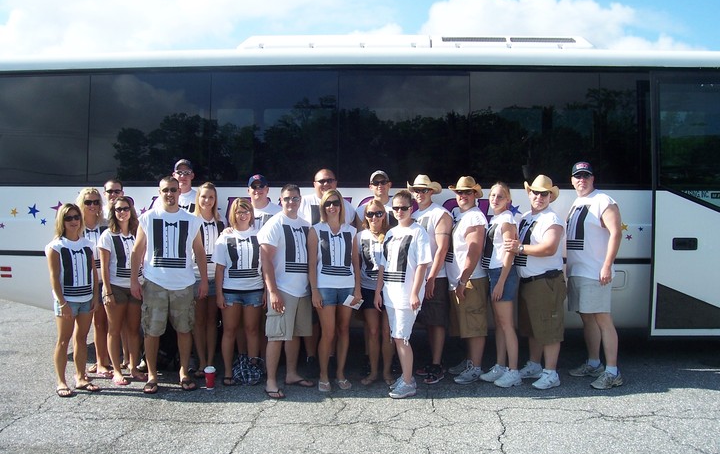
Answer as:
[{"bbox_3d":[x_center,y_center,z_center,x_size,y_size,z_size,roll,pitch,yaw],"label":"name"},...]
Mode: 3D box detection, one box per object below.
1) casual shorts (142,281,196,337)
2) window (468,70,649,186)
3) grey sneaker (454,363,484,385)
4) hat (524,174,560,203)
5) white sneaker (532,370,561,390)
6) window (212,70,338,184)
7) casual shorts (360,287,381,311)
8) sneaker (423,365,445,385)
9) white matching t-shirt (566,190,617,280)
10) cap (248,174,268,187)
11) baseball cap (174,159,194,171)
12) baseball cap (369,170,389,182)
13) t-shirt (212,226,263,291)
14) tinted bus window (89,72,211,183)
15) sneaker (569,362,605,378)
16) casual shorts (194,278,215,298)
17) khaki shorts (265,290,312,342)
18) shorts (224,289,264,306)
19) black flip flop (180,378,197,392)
[{"bbox_3d":[-1.615,0.669,5.950,0.450,0.530,0.300,0,2,-16],"label":"casual shorts"},{"bbox_3d":[1.980,-0.995,7.071,1.776,1.160,0.060,1,1,4],"label":"window"},{"bbox_3d":[0.968,1.299,6.250,0.115,0.125,0.305,2,2,34],"label":"grey sneaker"},{"bbox_3d":[1.591,-0.333,6.200,0.310,0.170,0.370,13,7,29],"label":"hat"},{"bbox_3d":[1.622,1.326,6.150,0.110,0.120,0.290,1,0,43],"label":"white sneaker"},{"bbox_3d":[-0.871,-1.031,7.257,1.306,1.170,0.060,1,1,4],"label":"window"},{"bbox_3d":[0.173,0.594,6.130,0.340,0.280,0.250,1,1,2],"label":"casual shorts"},{"bbox_3d":[0.656,1.308,6.270,0.110,0.120,0.295,1,2,22],"label":"sneaker"},{"bbox_3d":[2.067,0.067,6.300,0.360,0.790,0.540,0,0,-30],"label":"white matching t-shirt"},{"bbox_3d":[-0.957,-0.434,6.650,0.180,0.130,0.270,0,2,-5],"label":"cap"},{"bbox_3d":[-1.593,-0.556,6.420,0.180,0.130,0.260,0,1,-8],"label":"baseball cap"},{"bbox_3d":[0.177,-0.476,6.600,0.180,0.125,0.260,0,0,2],"label":"baseball cap"},{"bbox_3d":[-1.057,0.288,6.180,0.470,0.560,0.290,0,0,-10],"label":"t-shirt"},{"bbox_3d":[-2.186,-1.033,7.342,1.300,1.163,0.060,1,1,4],"label":"tinted bus window"},{"bbox_3d":[2.072,1.304,6.470,0.310,0.125,0.115,0,2,-10],"label":"sneaker"},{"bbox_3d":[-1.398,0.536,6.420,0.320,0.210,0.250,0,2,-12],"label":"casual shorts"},{"bbox_3d":[-0.584,0.687,5.780,0.420,0.500,0.330,0,1,-35],"label":"khaki shorts"},{"bbox_3d":[-1.010,0.602,6.130,0.360,0.200,0.260,0,2,-14],"label":"shorts"},{"bbox_3d":[-1.415,1.282,5.830,0.120,0.075,0.290,0,1,-20],"label":"black flip flop"}]

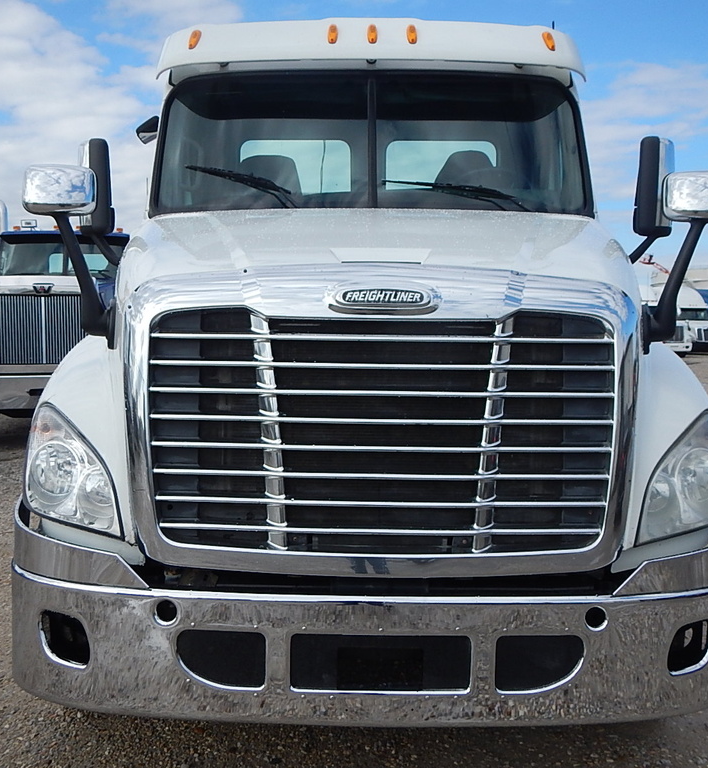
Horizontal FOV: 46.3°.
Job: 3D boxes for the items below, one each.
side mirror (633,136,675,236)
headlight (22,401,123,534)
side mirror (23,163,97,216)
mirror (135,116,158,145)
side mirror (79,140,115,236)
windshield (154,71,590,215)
[{"bbox_3d":[1.443,-0.945,4.011,0.210,0.480,0.140,0,4,-13],"label":"side mirror"},{"bbox_3d":[-0.872,0.255,2.666,0.380,0.400,0.370,0,4,0],"label":"headlight"},{"bbox_3d":[-1.064,-0.687,2.989,0.250,0.185,0.125,1,4,12],"label":"side mirror"},{"bbox_3d":[-1.053,-1.329,4.366,0.200,0.155,0.160,0,4,0],"label":"mirror"},{"bbox_3d":[-1.247,-0.944,4.013,0.210,0.480,0.140,1,4,13],"label":"side mirror"},{"bbox_3d":[0.095,-1.154,3.967,2.080,0.780,0.260,1,-21,0],"label":"windshield"}]

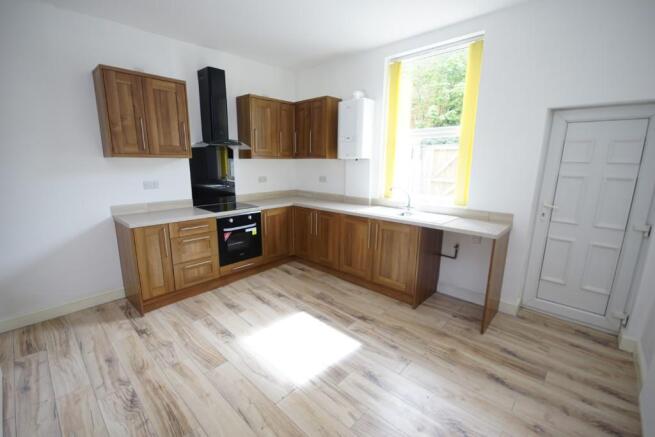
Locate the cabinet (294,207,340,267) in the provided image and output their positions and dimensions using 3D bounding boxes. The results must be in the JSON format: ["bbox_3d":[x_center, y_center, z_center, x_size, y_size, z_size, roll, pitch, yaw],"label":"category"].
[{"bbox_3d":[0.018,0.201,3.885,0.882,0.722,0.575,11,15,41],"label":"cabinet"}]

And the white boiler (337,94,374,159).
[{"bbox_3d":[0.368,-1.133,3.538,0.365,0.715,0.250,11,15,41],"label":"white boiler"}]

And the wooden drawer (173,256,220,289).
[{"bbox_3d":[-1.599,0.558,3.184,0.495,0.277,0.495,11,15,41],"label":"wooden drawer"}]

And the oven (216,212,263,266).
[{"bbox_3d":[-1.243,0.211,3.537,0.550,0.592,0.595,11,15,41],"label":"oven"}]

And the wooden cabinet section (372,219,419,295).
[{"bbox_3d":[0.901,0.371,3.126,0.507,0.721,0.560,10,15,42],"label":"wooden cabinet section"}]

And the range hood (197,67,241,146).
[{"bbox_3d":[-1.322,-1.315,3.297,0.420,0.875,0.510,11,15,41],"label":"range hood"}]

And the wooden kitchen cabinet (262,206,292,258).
[{"bbox_3d":[-0.882,0.179,3.966,0.575,0.722,0.532,11,15,41],"label":"wooden kitchen cabinet"}]

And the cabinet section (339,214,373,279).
[{"bbox_3d":[0.532,0.302,3.459,0.496,0.721,0.560,10,15,42],"label":"cabinet section"}]

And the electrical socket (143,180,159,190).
[{"bbox_3d":[-1.977,-0.368,3.071,0.012,0.086,0.147,11,15,41],"label":"electrical socket"}]

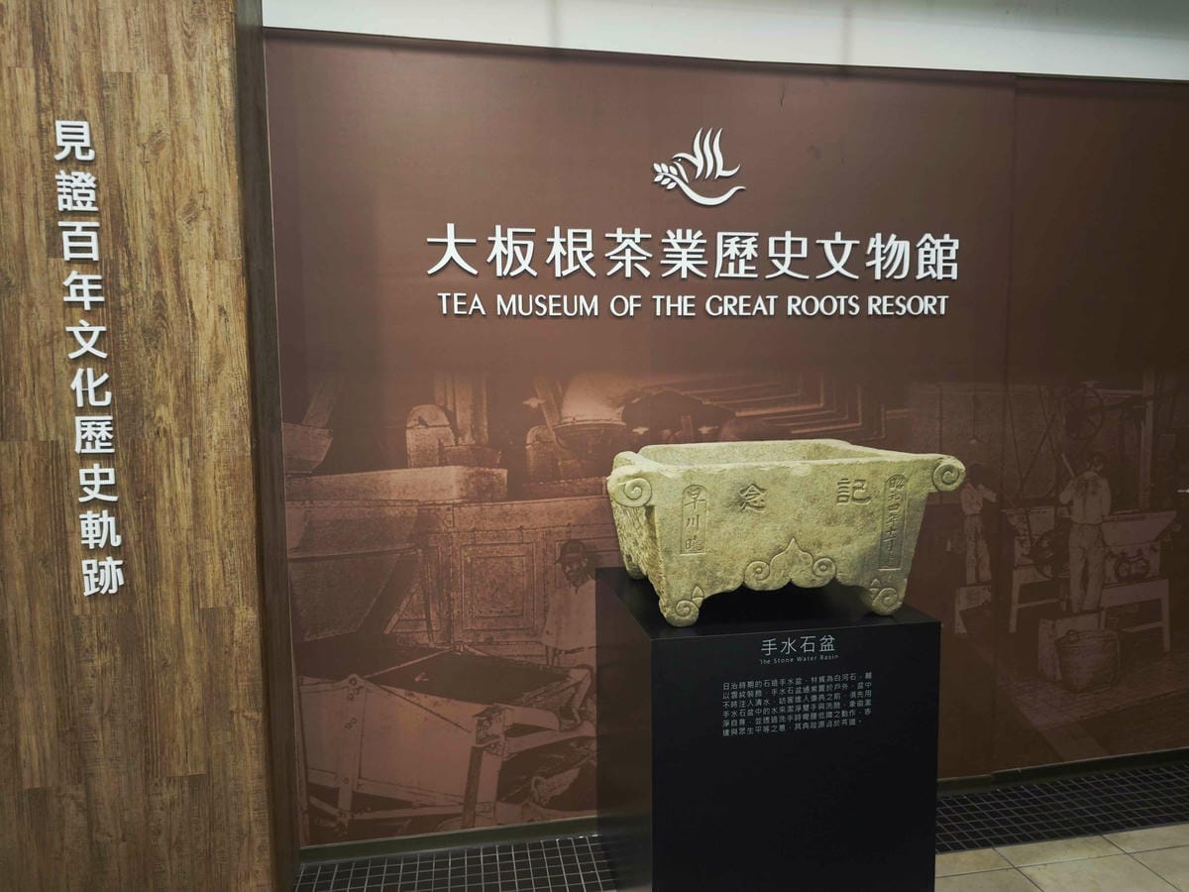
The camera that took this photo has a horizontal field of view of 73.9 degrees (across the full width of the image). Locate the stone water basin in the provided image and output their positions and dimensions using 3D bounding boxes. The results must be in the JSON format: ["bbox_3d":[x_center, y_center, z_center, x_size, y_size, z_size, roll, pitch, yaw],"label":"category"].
[{"bbox_3d":[0.434,0.213,2.230,0.915,0.410,0.605,-2,5,-10],"label":"stone water basin"}]

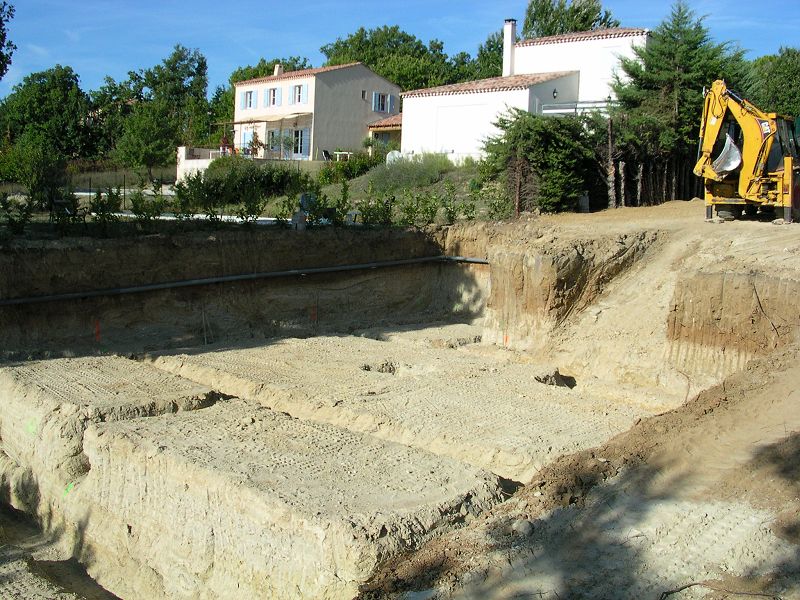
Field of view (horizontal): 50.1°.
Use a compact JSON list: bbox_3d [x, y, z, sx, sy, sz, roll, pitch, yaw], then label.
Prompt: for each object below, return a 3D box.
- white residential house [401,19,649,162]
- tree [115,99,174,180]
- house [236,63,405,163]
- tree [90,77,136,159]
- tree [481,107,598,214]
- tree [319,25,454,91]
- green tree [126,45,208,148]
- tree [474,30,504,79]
[{"bbox_3d":[7.931,-11.098,46.535,12.080,7.710,9.790,8,9,42],"label":"white residential house"},{"bbox_3d":[-13.147,-8.259,44.000,2.990,4.090,3.100,2,7,0],"label":"tree"},{"bbox_3d":[-5.897,-12.874,60.146,7.380,6.540,9.390,-4,9,-42],"label":"house"},{"bbox_3d":[-17.820,-11.219,53.000,2.890,5.110,3.300,2,7,0],"label":"tree"},{"bbox_3d":[4.731,-4.697,29.000,3.750,3.490,3.400,2,7,0],"label":"tree"},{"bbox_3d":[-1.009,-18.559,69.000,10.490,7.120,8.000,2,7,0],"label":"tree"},{"bbox_3d":[-16.314,-14.174,60.000,5.580,7.280,5.500,2,7,0],"label":"green tree"},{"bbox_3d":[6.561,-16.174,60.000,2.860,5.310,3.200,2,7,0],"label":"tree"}]

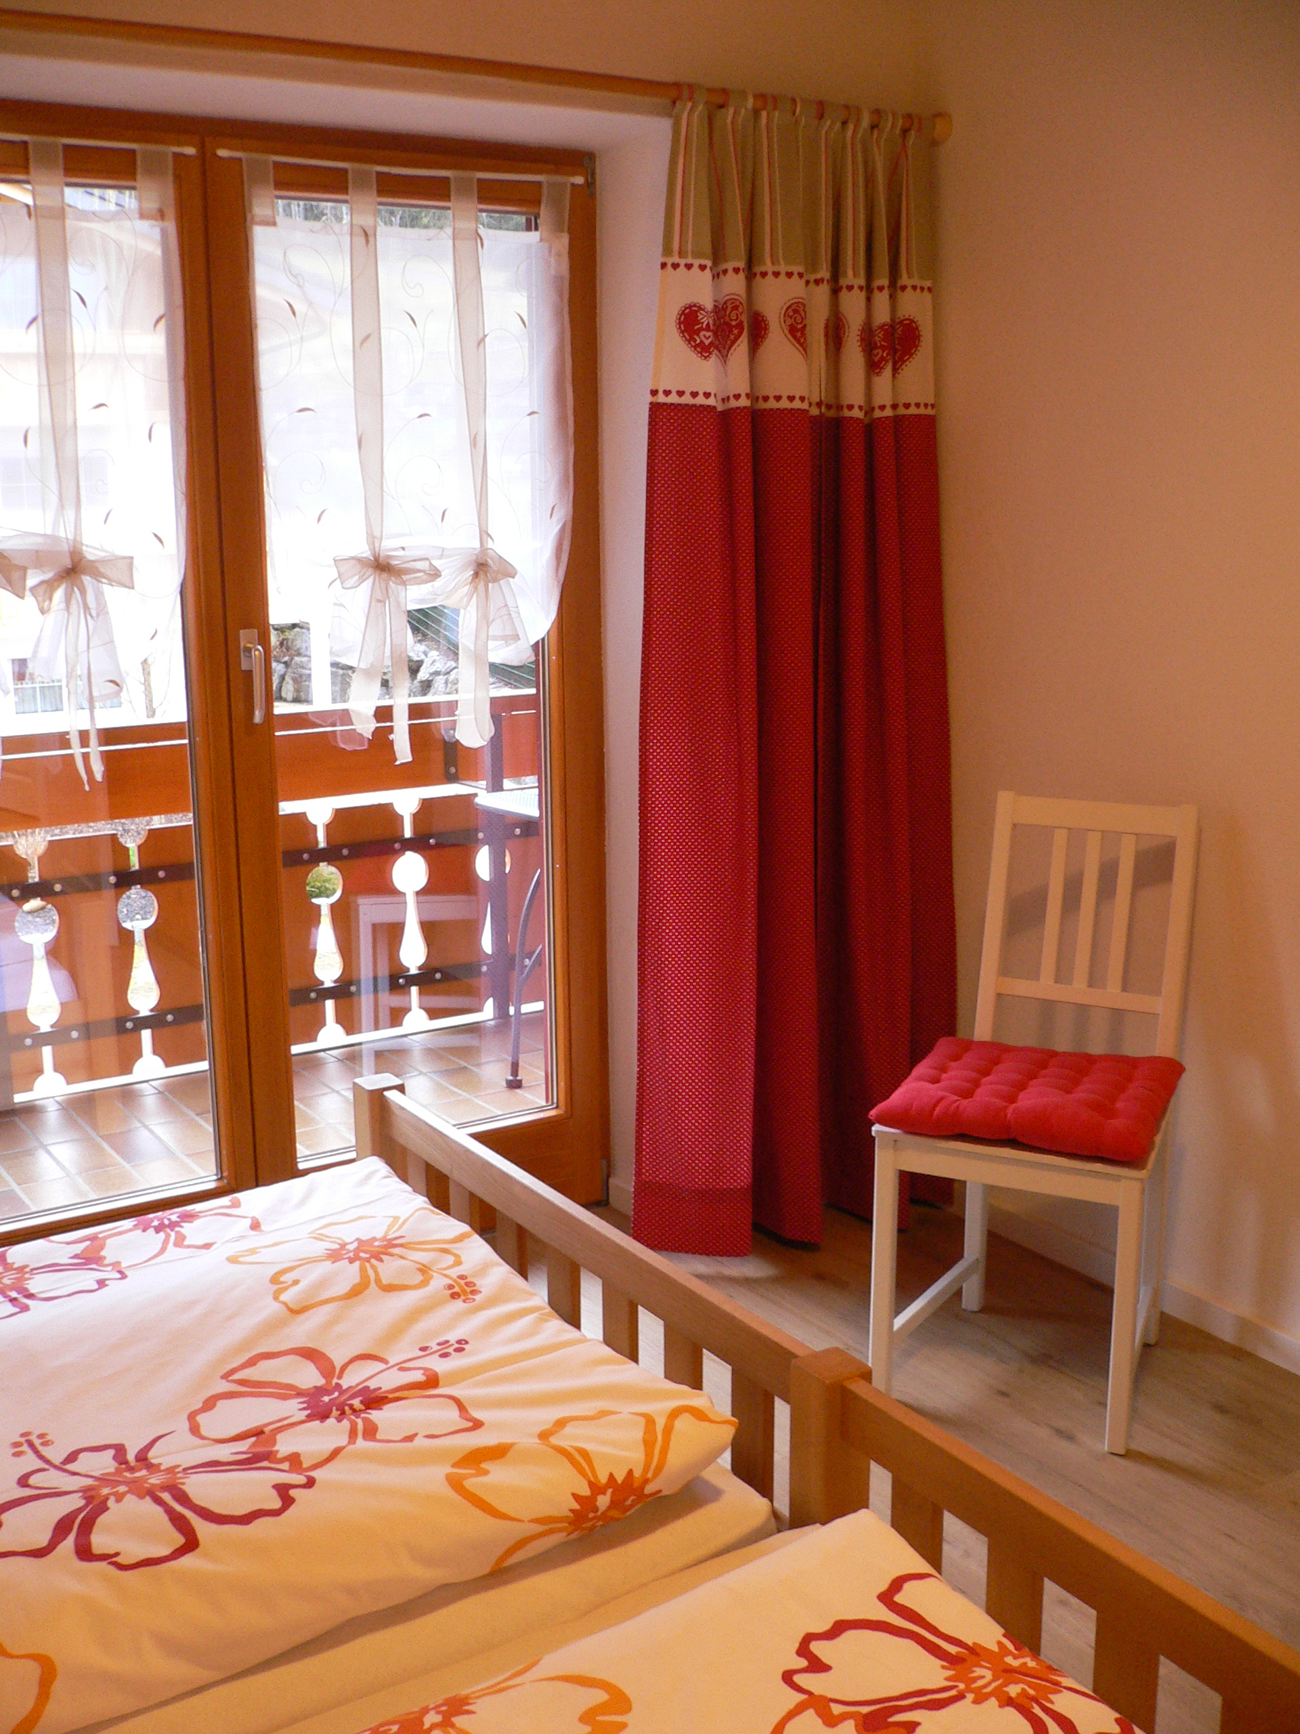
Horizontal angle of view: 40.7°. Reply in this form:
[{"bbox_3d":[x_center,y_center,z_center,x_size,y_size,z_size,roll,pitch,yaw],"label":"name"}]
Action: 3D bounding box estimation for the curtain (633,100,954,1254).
[{"bbox_3d":[0.284,-0.281,3.096,0.603,1.986,0.203,-8,14,-31],"label":"curtain"}]

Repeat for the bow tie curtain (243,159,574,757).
[{"bbox_3d":[-0.376,-0.666,2.977,0.573,0.973,0.064,-8,14,-31],"label":"bow tie curtain"}]

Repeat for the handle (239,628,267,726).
[{"bbox_3d":[-0.650,-0.310,2.868,0.028,0.152,0.053,-8,14,-31],"label":"handle"}]

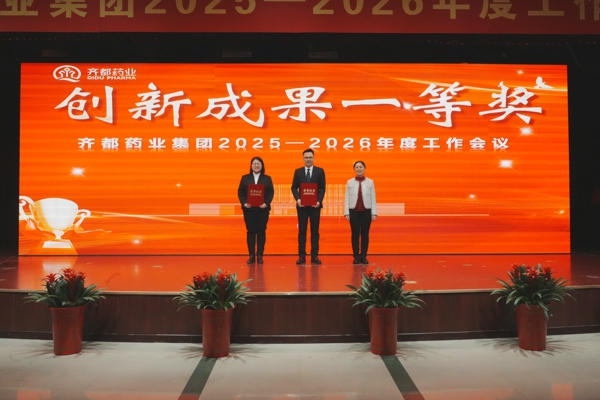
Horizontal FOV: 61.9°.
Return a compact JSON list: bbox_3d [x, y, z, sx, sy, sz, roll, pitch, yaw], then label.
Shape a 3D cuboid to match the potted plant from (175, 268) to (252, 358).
[{"bbox_3d":[-0.832,1.079,4.840,0.765,0.820,0.750,0,0,-1],"label":"potted plant"}]

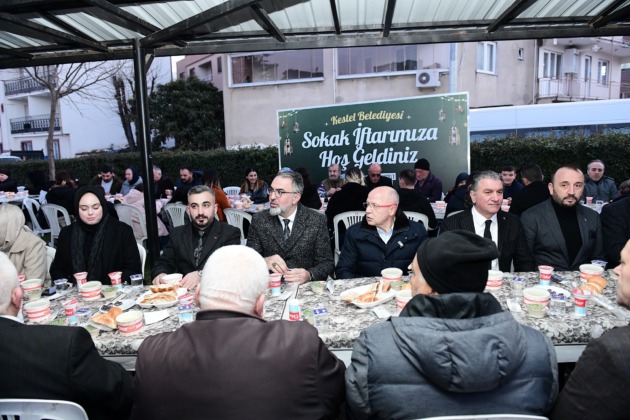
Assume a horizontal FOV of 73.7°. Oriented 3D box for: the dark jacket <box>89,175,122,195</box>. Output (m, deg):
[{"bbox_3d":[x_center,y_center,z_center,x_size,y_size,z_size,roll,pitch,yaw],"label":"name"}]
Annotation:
[{"bbox_3d":[-3.157,-0.170,6.368,0.550,0.560,0.420,-2,7,-6],"label":"dark jacket"}]

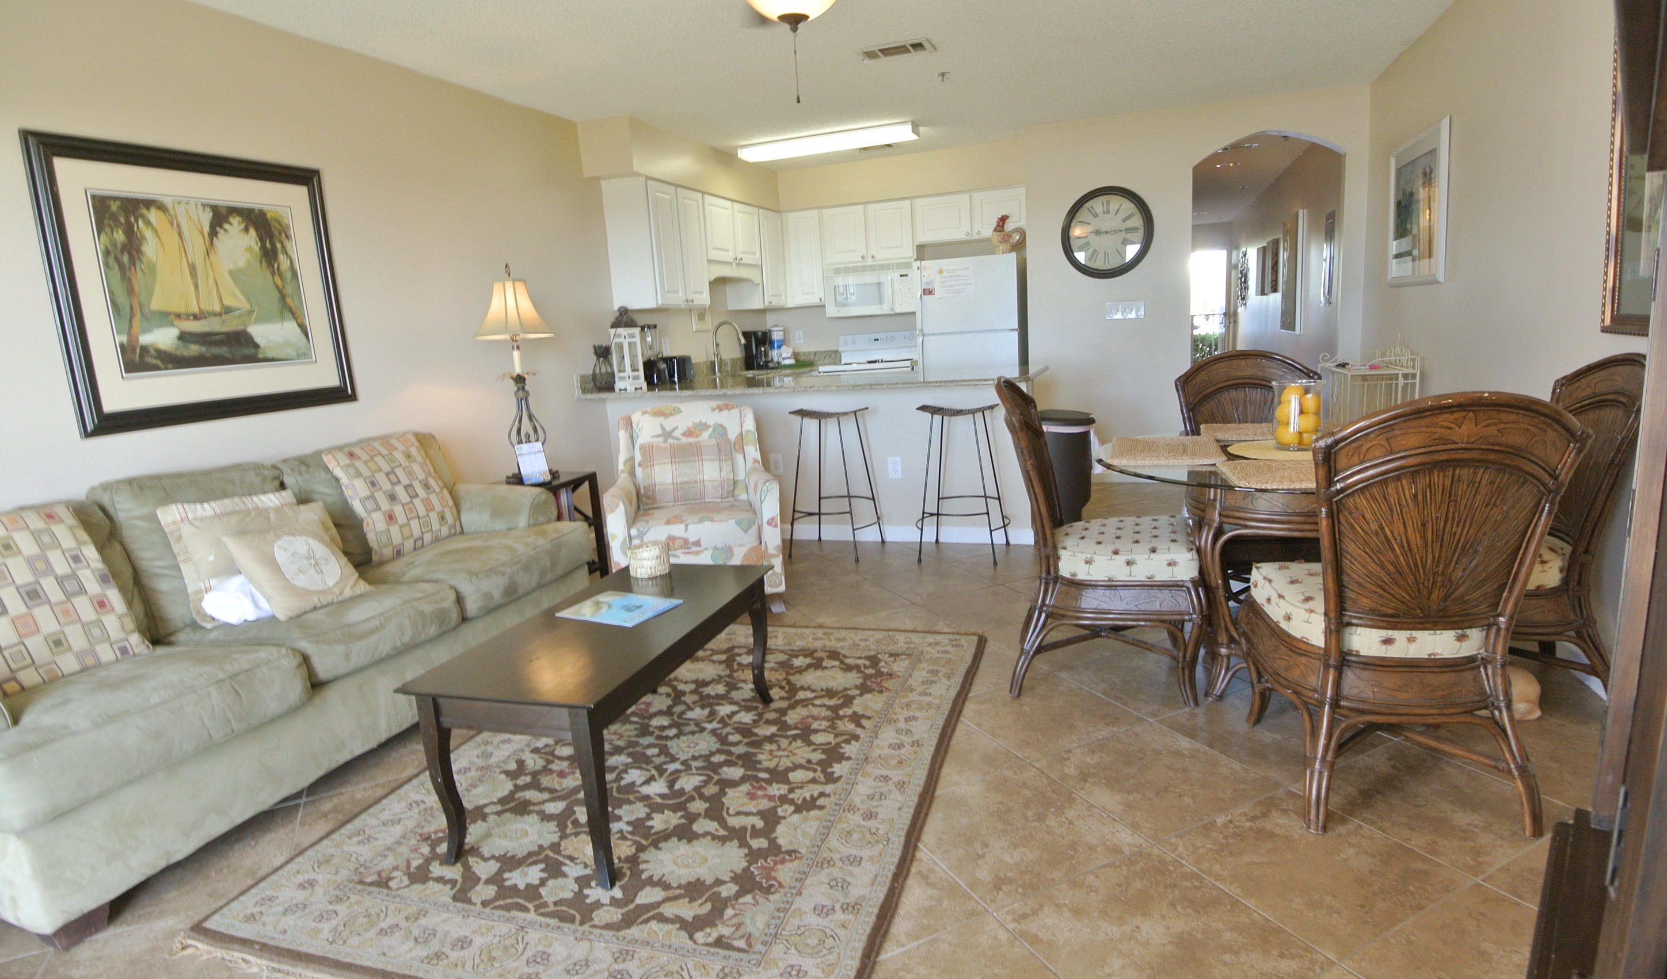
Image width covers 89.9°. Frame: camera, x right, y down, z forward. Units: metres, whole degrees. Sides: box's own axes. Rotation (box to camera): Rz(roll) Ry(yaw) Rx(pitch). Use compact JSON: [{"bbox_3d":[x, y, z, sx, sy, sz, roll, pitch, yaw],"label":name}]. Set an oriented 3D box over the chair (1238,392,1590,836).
[{"bbox_3d":[1.367,0.238,2.079,0.484,1.004,0.593,-2,11,12],"label":"chair"}]

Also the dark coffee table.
[{"bbox_3d":[-0.578,0.584,2.365,0.525,0.466,1.045,0,12,19],"label":"dark coffee table"}]

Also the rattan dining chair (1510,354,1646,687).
[{"bbox_3d":[1.959,0.114,2.494,0.610,1.015,0.530,0,12,19],"label":"rattan dining chair"}]

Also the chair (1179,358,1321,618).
[{"bbox_3d":[1.592,0.015,3.164,0.496,1.016,0.593,1,12,25],"label":"chair"}]

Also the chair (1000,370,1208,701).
[{"bbox_3d":[0.873,0.131,2.770,0.610,1.015,0.530,0,12,18],"label":"chair"}]

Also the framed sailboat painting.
[{"bbox_3d":[-2.257,-0.732,3.042,0.042,0.932,1.010,0,11,20],"label":"framed sailboat painting"}]

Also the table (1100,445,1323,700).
[{"bbox_3d":[1.495,0.258,2.581,1.295,0.766,1.295,0,11,20],"label":"table"}]

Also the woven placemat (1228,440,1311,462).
[{"bbox_3d":[1.446,-0.126,2.583,0.410,0.010,0.410,0,12,20],"label":"woven placemat"}]

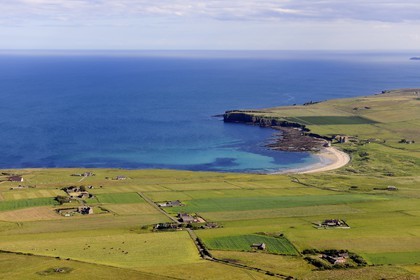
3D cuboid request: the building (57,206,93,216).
[{"bbox_3d":[-162.187,85.941,865.757,42.000,7.200,15.000,-2,8,-14],"label":"building"}]

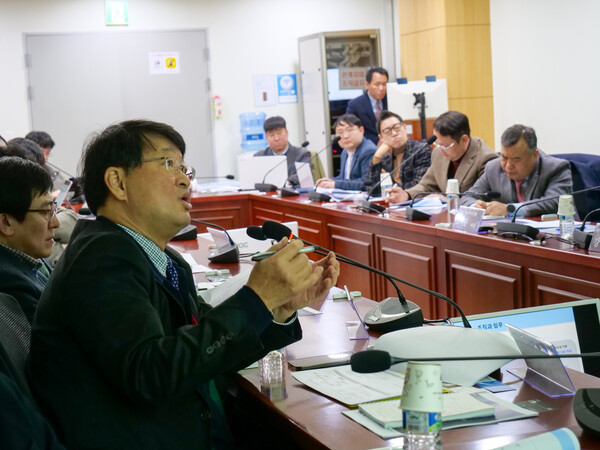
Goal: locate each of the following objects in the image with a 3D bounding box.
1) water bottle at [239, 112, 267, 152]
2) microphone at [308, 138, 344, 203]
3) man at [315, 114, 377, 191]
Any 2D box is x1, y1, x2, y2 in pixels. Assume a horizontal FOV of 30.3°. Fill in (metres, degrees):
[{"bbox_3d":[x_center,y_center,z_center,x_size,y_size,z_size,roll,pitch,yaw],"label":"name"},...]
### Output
[{"bbox_3d":[-0.460,-0.891,10.800,0.270,0.420,0.270,-3,6,0],"label":"water bottle"},{"bbox_3d":[0.169,-0.361,7.220,0.270,0.420,0.130,-6,7,-21],"label":"microphone"},{"bbox_3d":[0.316,-0.175,7.976,0.680,1.220,0.500,-6,7,-24],"label":"man"}]

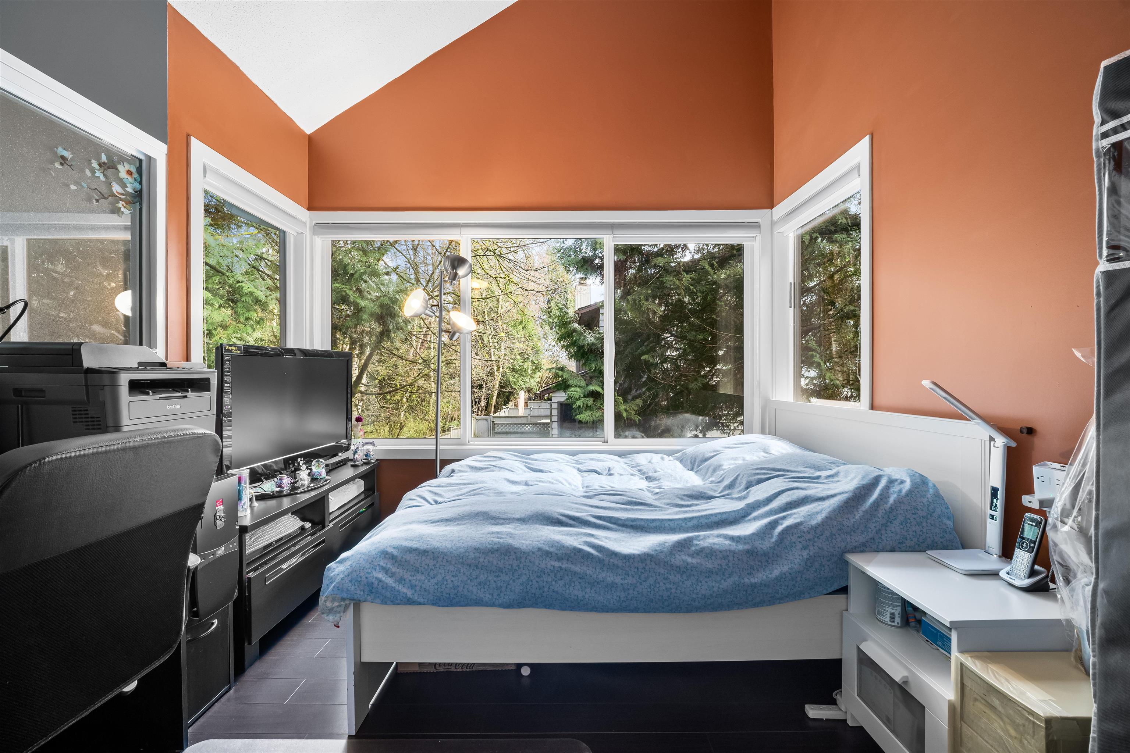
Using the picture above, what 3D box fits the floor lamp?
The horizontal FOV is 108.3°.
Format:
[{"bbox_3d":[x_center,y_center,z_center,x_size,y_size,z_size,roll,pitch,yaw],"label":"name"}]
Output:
[{"bbox_3d":[-0.761,0.185,2.486,0.452,1.876,0.360,0,0,0],"label":"floor lamp"}]

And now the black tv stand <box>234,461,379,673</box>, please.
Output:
[{"bbox_3d":[-1.413,0.842,2.104,0.430,0.564,1.127,0,0,0],"label":"black tv stand"}]

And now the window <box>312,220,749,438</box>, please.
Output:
[{"bbox_3d":[-0.167,-0.290,2.708,2.974,1.570,0.100,0,0,0],"label":"window"}]

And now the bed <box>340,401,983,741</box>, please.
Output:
[{"bbox_3d":[0.332,0.636,1.969,2.034,0.974,1.387,0,0,0],"label":"bed"}]

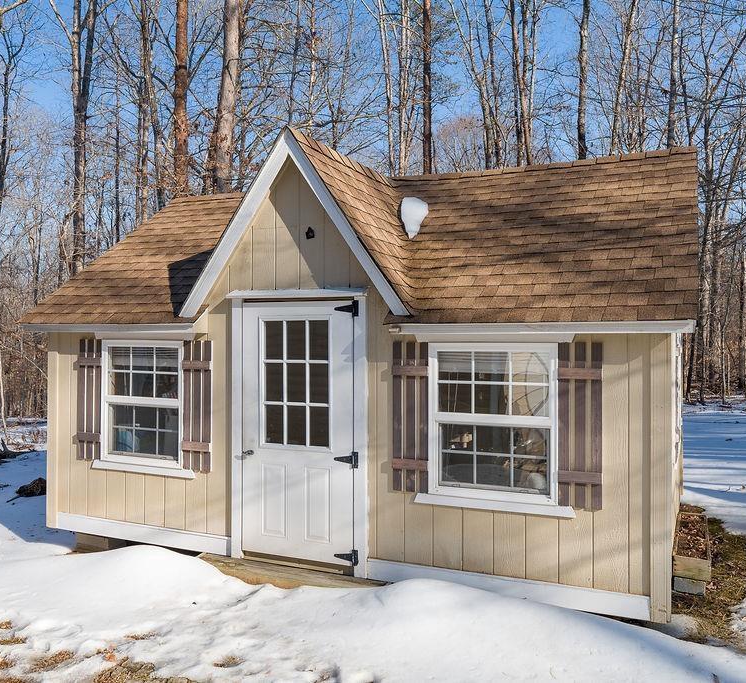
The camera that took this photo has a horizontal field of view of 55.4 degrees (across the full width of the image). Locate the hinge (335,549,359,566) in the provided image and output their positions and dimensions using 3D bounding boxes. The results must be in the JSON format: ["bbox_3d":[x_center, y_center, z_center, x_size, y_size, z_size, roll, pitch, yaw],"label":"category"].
[{"bbox_3d":[-0.183,1.486,4.878,0.186,0.112,0.022,0,0,24],"label":"hinge"}]

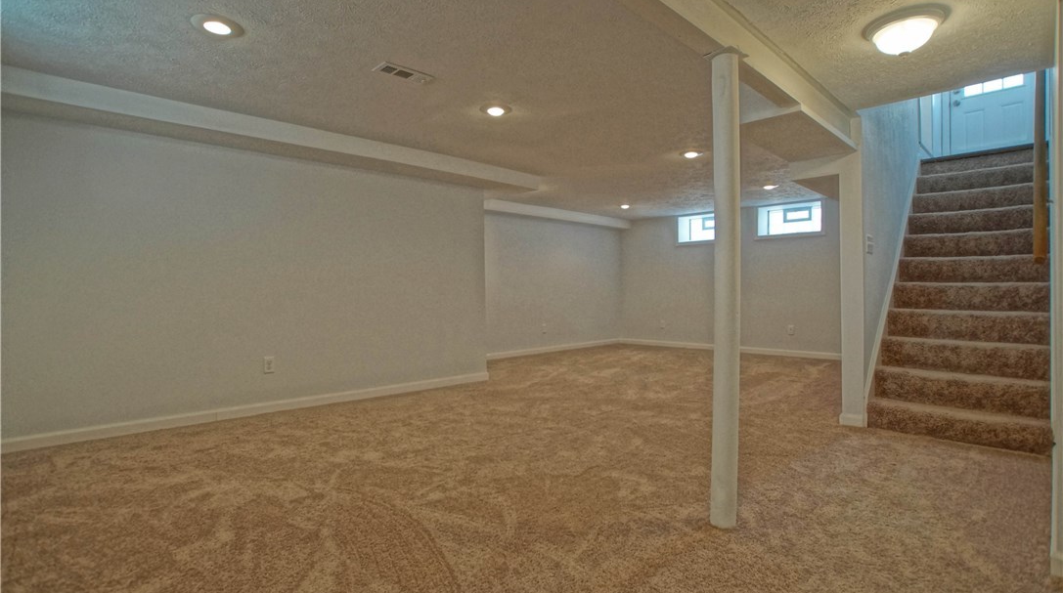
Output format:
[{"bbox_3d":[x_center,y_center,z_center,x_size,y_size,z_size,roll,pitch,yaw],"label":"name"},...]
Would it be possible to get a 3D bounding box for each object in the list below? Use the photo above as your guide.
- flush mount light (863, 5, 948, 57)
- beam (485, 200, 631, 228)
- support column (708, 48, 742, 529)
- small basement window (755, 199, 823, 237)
[{"bbox_3d":[1.775,-1.226,2.243,0.315,0.135,0.315,-1,1,-45],"label":"flush mount light"},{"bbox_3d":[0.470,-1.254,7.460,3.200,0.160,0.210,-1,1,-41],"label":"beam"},{"bbox_3d":[0.781,-0.028,1.904,0.105,1.930,0.105,-1,1,-45],"label":"support column"},{"bbox_3d":[3.760,-1.112,6.867,0.140,0.420,0.830,-1,1,-45],"label":"small basement window"}]

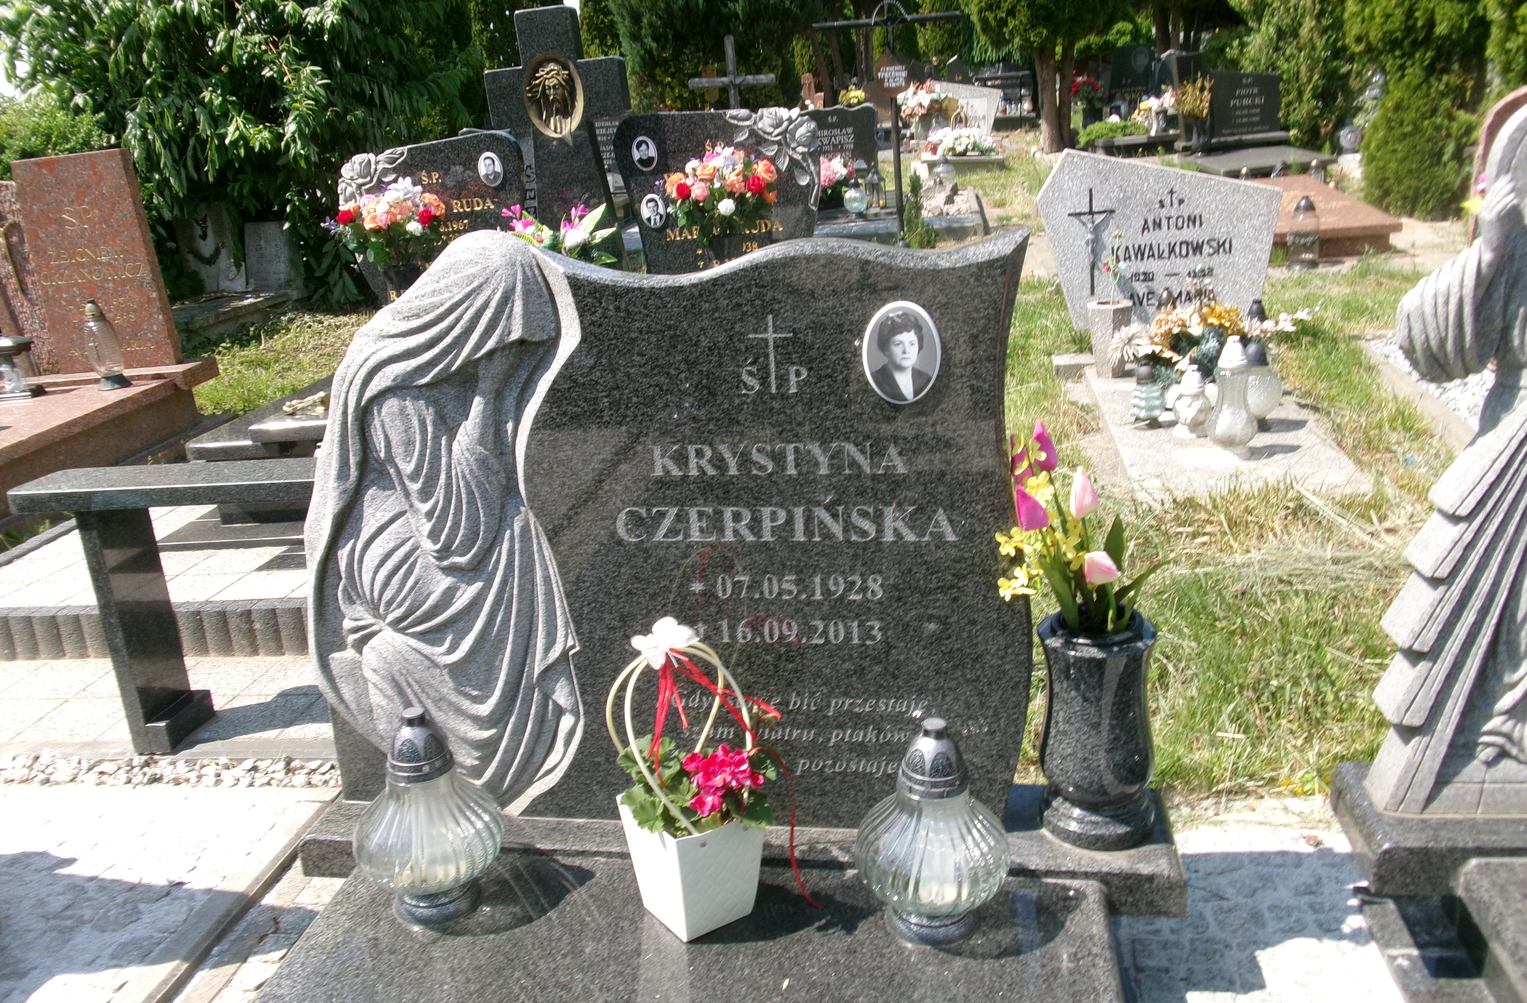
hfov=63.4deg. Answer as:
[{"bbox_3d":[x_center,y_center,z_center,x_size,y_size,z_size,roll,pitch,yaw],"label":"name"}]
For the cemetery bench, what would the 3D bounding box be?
[{"bbox_3d":[-0.701,0.176,2.012,0.950,0.463,0.145,-1,18,10],"label":"cemetery bench"}]

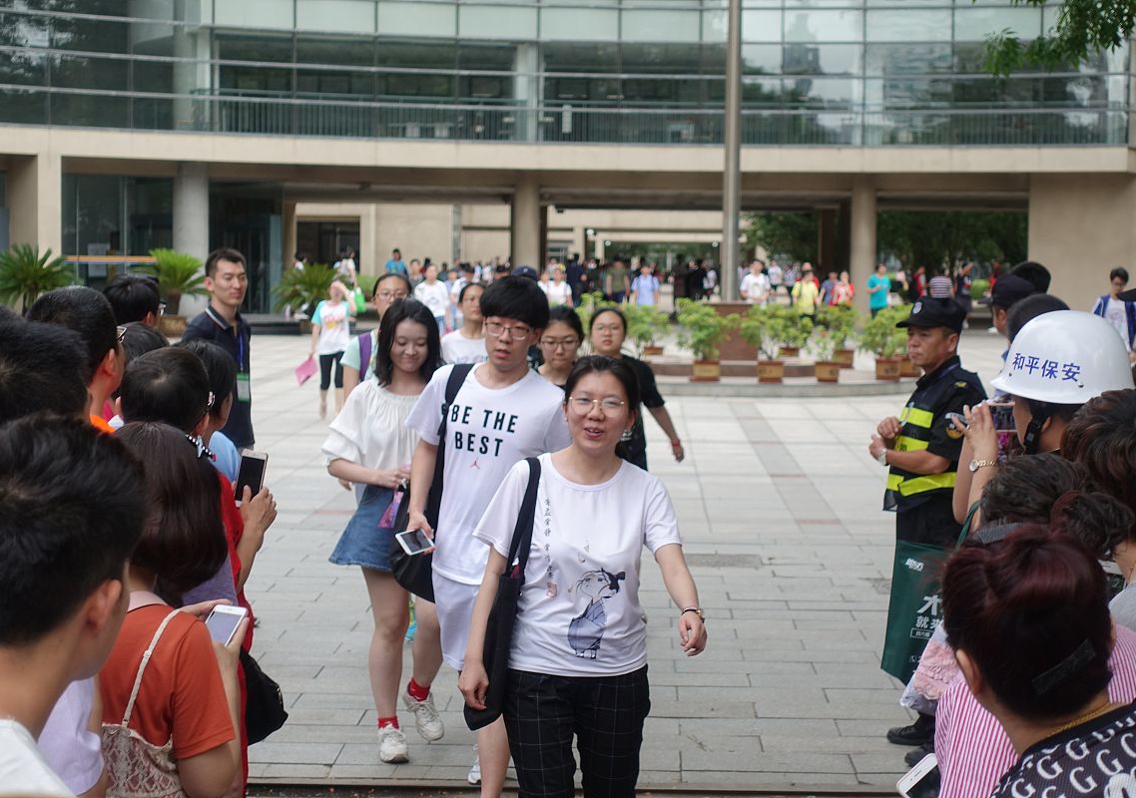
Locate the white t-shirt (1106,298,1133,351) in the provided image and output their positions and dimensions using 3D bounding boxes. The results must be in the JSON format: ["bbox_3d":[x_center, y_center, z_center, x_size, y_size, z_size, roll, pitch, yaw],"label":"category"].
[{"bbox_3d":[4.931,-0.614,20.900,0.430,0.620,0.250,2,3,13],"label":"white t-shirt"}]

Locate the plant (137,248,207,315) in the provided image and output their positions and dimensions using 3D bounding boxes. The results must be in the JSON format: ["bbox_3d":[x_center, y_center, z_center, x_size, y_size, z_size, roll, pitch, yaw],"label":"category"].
[{"bbox_3d":[-8.774,-2.594,51.500,1.620,1.500,1.550,1,3,2],"label":"plant"}]

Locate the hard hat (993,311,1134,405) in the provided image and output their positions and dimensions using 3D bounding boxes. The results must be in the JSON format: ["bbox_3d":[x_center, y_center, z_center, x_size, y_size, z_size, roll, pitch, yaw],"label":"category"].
[{"bbox_3d":[0.945,-0.081,4.450,0.285,0.170,0.235,2,4,30],"label":"hard hat"}]

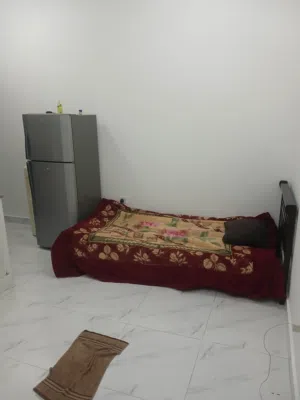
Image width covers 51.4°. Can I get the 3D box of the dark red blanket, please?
[{"bbox_3d":[0.250,0.430,3.378,2.147,0.511,1.186,4,16,19],"label":"dark red blanket"}]

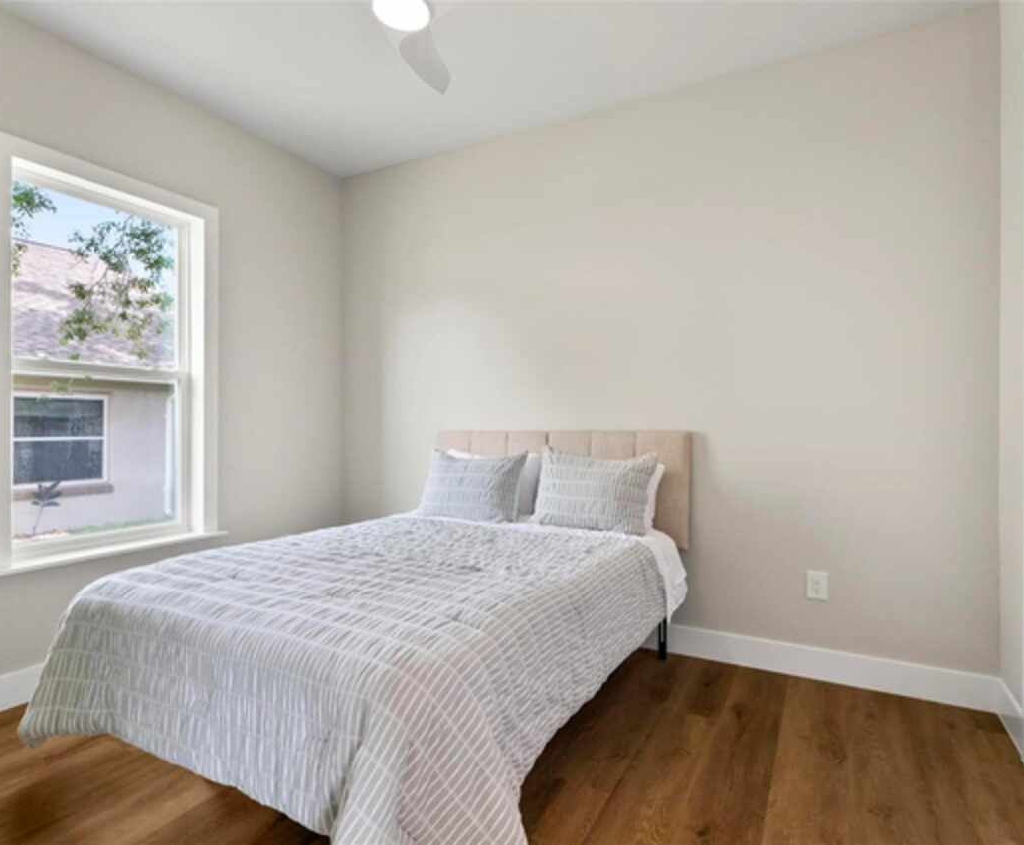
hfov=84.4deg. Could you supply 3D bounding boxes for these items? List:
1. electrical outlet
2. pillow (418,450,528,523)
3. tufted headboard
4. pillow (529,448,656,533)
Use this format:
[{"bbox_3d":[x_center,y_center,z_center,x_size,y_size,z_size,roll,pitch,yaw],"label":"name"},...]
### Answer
[{"bbox_3d":[1.318,0.704,2.433,0.078,0.122,0.010,0,0,28],"label":"electrical outlet"},{"bbox_3d":[-0.208,0.311,2.875,0.550,0.380,0.140,0,-18,23],"label":"pillow"},{"bbox_3d":[0.212,0.314,2.965,1.398,0.522,0.098,0,0,28],"label":"tufted headboard"},{"bbox_3d":[0.371,0.308,2.582,0.550,0.385,0.140,0,-17,28],"label":"pillow"}]

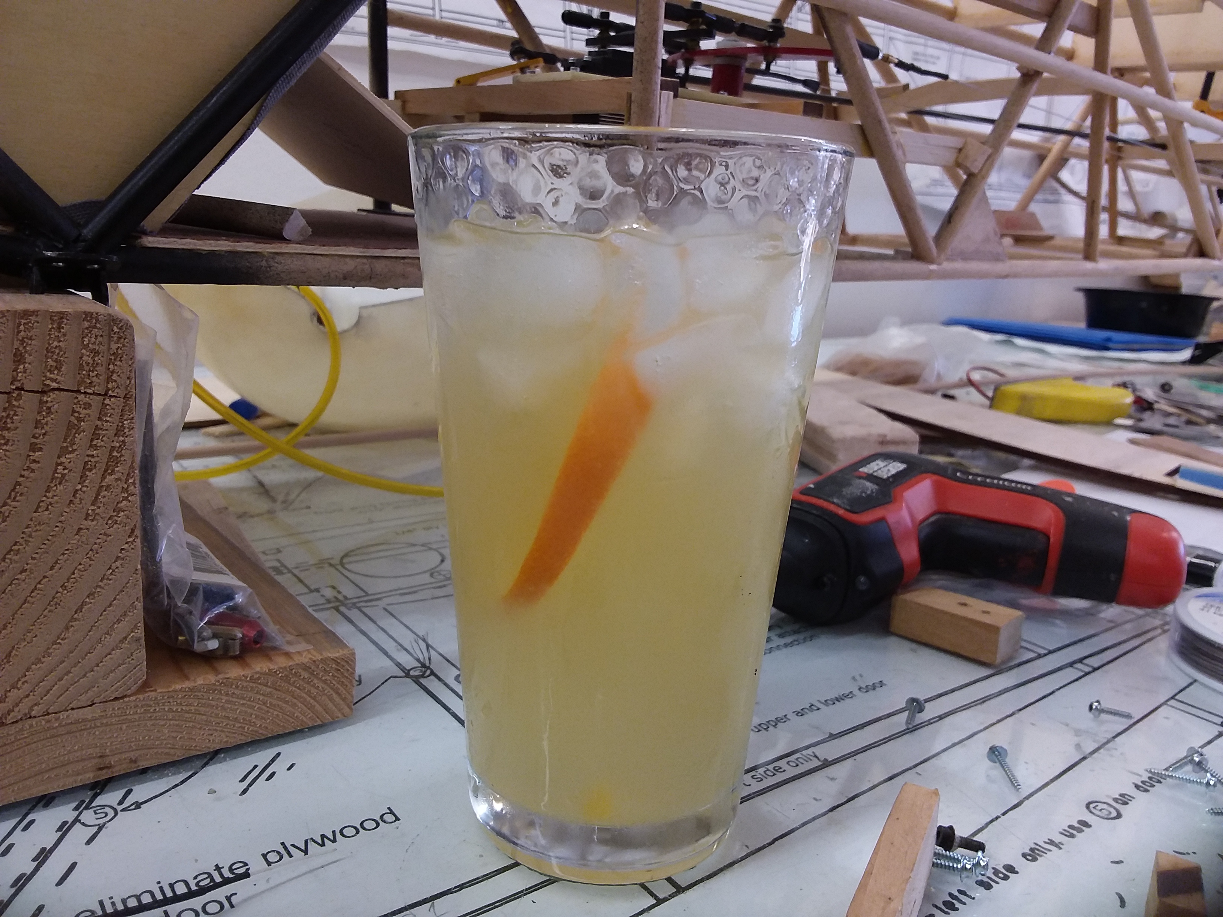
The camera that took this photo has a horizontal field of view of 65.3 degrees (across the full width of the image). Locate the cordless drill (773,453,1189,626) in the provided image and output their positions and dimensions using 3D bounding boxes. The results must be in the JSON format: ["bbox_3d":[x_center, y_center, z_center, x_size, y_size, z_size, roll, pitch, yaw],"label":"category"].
[{"bbox_3d":[0.139,0.036,0.360,0.142,0.047,0.120,9,14,29],"label":"cordless drill"}]

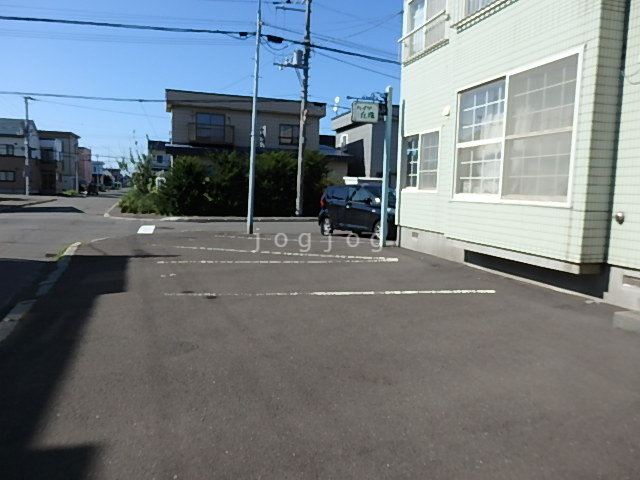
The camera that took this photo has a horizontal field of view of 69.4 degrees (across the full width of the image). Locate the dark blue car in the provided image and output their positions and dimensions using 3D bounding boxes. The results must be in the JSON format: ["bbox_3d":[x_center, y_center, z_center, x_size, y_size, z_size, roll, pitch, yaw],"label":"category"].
[{"bbox_3d":[1.557,-0.906,14.055,1.480,1.600,3.400,-3,7,-36],"label":"dark blue car"}]

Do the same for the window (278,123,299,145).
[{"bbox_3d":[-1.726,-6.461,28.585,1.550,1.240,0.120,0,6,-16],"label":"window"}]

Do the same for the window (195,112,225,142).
[{"bbox_3d":[-6.415,-6.563,27.208,1.640,1.780,0.120,0,6,-16],"label":"window"}]

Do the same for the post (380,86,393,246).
[{"bbox_3d":[1.625,-1.744,11.183,0.120,3.830,0.120,0,6,-17],"label":"post"}]

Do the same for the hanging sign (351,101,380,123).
[{"bbox_3d":[1.090,-3.069,11.193,0.640,0.480,0.140,0,6,-16],"label":"hanging sign"}]

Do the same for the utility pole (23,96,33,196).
[{"bbox_3d":[-29.744,-9.508,47.000,0.450,10.100,0.450,0,6,-16],"label":"utility pole"}]

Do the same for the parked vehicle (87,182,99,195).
[{"bbox_3d":[-29.985,-6.770,61.000,1.600,1.600,3.700,0,6,-16],"label":"parked vehicle"}]

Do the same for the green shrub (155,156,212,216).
[{"bbox_3d":[-6.822,-2.649,23.100,2.800,2.900,2.300,0,6,-16],"label":"green shrub"}]

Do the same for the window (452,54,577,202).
[{"bbox_3d":[2.894,-1.579,7.234,0.120,1.950,2.750,0,6,-16],"label":"window"}]

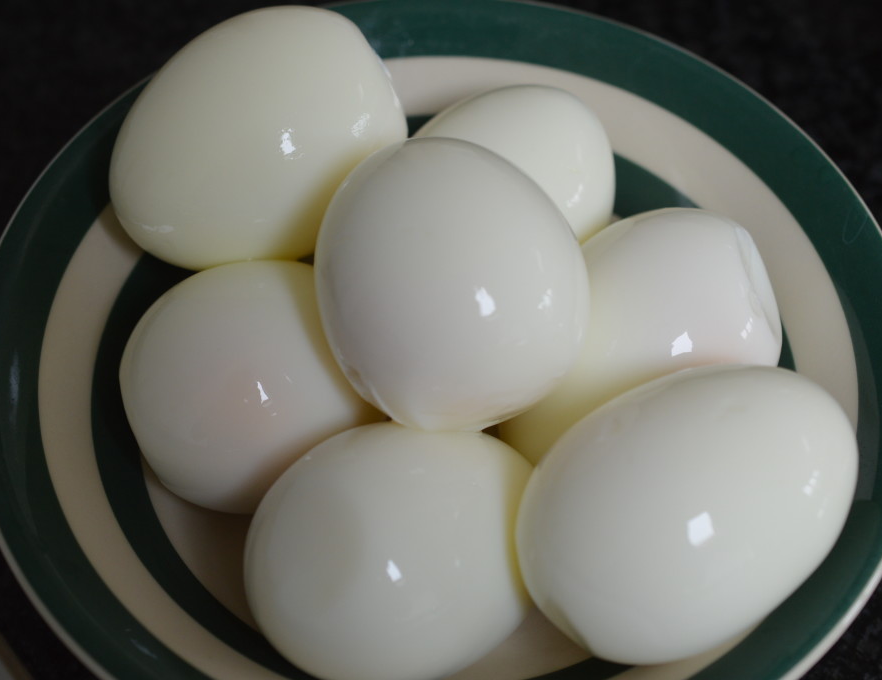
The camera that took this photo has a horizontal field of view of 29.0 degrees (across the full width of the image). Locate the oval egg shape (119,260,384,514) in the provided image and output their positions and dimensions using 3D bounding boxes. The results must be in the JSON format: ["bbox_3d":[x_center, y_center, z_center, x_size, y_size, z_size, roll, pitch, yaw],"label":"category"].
[{"bbox_3d":[-0.031,0.008,0.302,0.045,0.058,0.045,39,109,22],"label":"oval egg shape"}]

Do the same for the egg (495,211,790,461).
[{"bbox_3d":[0.035,0.002,0.304,0.059,0.044,0.044,-43,66,-7],"label":"egg"}]

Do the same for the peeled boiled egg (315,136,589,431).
[{"bbox_3d":[0.001,-0.009,0.271,0.043,0.043,0.056,-9,36,-7],"label":"peeled boiled egg"}]

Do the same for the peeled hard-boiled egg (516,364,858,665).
[{"bbox_3d":[0.038,0.026,0.266,0.058,0.041,0.041,-31,61,-8],"label":"peeled hard-boiled egg"}]

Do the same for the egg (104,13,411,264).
[{"bbox_3d":[-0.033,-0.036,0.311,0.058,0.043,0.043,-34,61,0],"label":"egg"}]

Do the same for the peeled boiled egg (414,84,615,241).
[{"bbox_3d":[0.009,-0.024,0.325,0.056,0.042,0.042,-47,65,4],"label":"peeled boiled egg"}]

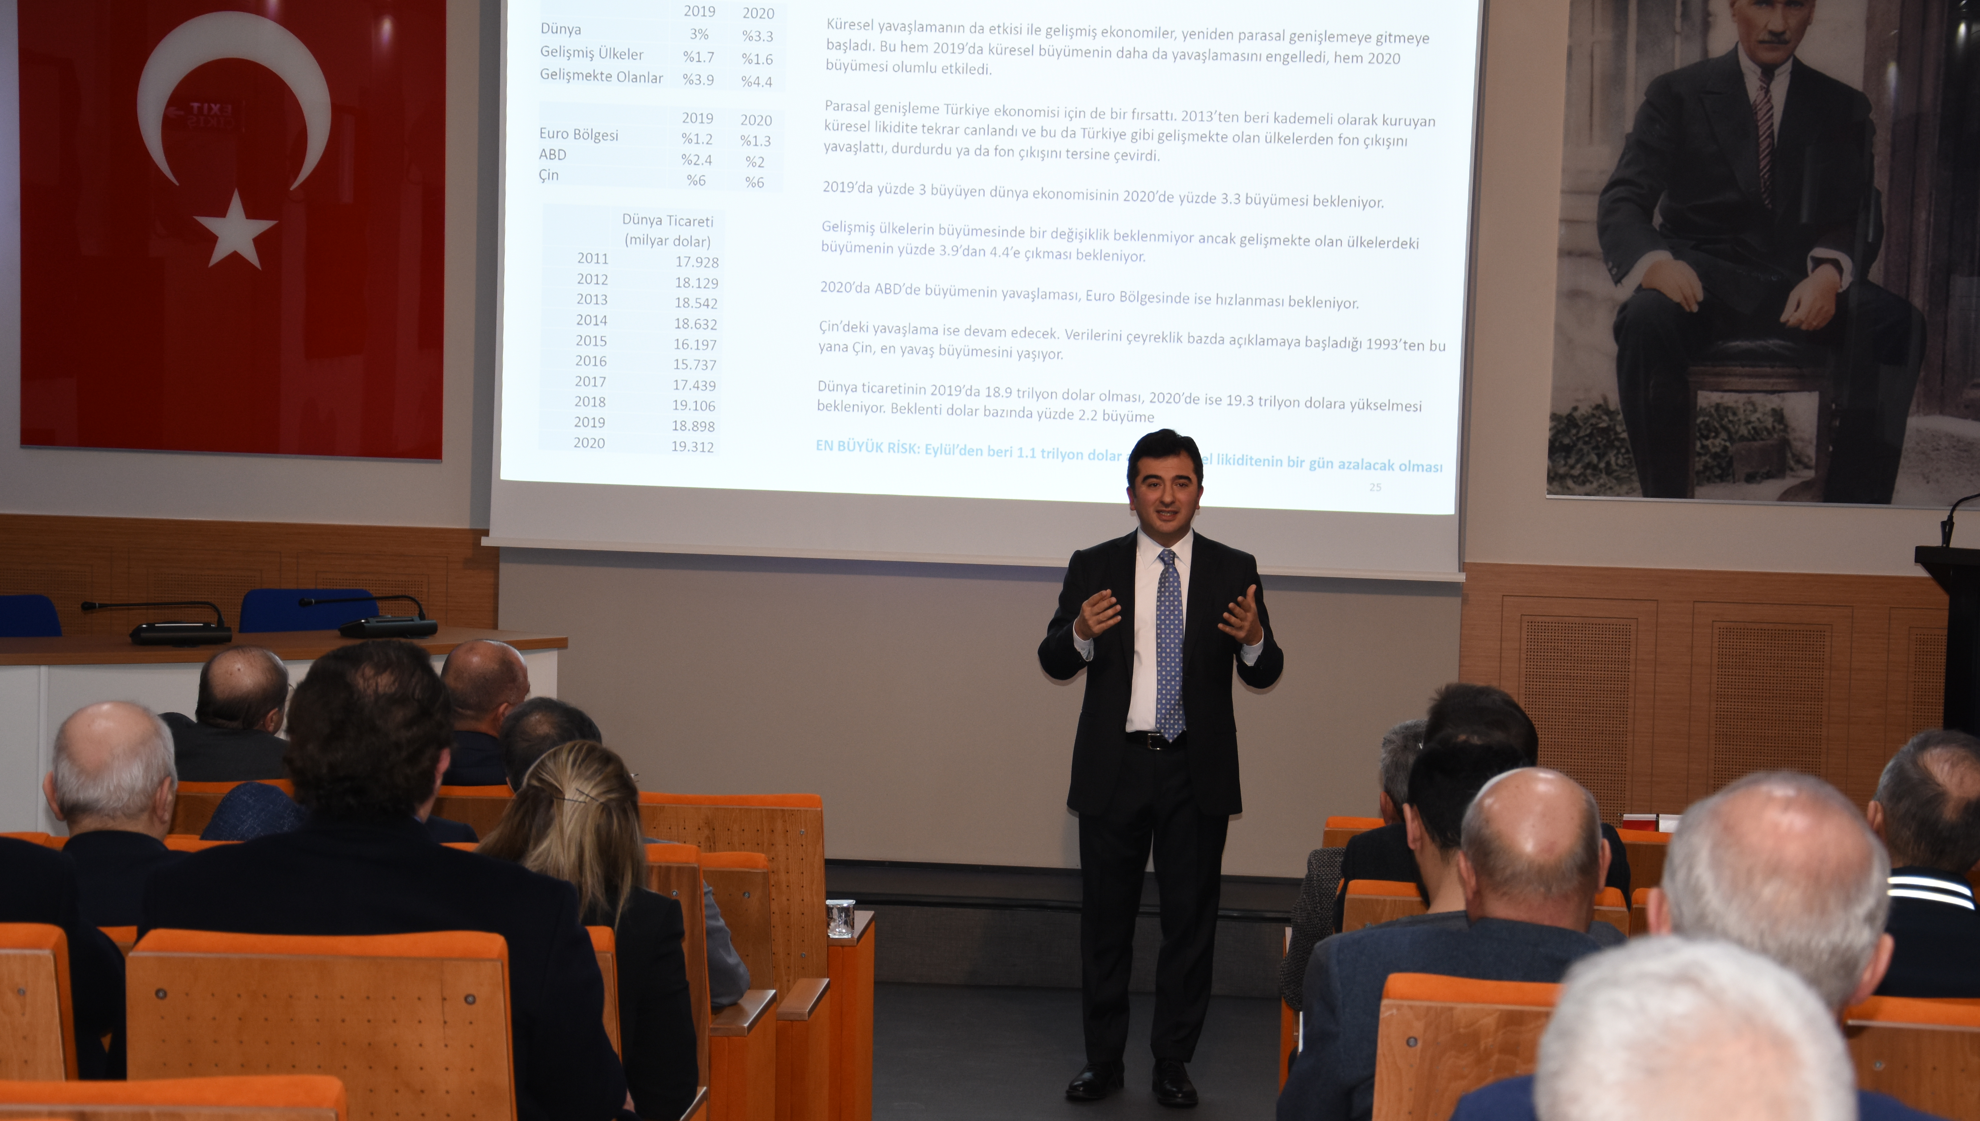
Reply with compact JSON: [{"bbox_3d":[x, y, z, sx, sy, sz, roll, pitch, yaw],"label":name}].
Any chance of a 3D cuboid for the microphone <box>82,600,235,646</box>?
[{"bbox_3d":[-2.351,0.179,11.718,0.430,0.115,0.140,0,7,-10],"label":"microphone"}]

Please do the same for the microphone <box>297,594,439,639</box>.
[{"bbox_3d":[-1.786,0.167,11.916,0.410,0.115,0.140,0,7,-14],"label":"microphone"}]

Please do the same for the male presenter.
[{"bbox_3d":[0.429,0.550,10.645,0.620,1.755,0.440,2,7,3],"label":"male presenter"}]

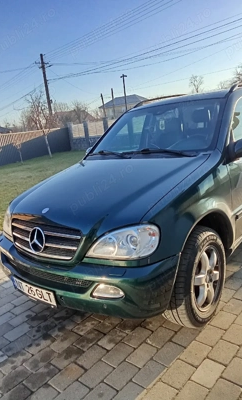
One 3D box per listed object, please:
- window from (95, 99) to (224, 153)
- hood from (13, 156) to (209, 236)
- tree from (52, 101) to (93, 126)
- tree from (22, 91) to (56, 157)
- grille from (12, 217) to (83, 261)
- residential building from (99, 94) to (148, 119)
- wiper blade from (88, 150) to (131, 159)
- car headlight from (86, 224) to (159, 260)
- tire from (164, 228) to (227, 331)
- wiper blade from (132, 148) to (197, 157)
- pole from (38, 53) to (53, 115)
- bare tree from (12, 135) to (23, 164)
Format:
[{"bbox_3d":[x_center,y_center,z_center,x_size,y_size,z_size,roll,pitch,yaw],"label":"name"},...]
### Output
[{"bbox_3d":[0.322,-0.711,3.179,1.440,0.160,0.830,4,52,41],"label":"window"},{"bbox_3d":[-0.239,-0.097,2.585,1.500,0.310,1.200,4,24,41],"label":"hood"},{"bbox_3d":[-6.594,-10.927,45.645,5.000,6.010,5.000,-8,12,-6],"label":"tree"},{"bbox_3d":[-4.987,-4.645,20.075,2.000,3.960,2.000,-9,13,-11],"label":"tree"},{"bbox_3d":[-0.546,0.277,2.264,0.800,0.250,0.130,4,9,41],"label":"grille"},{"bbox_3d":[0.951,-18.464,67.239,10.200,6.100,7.500,-7,14,0],"label":"residential building"},{"bbox_3d":[-0.130,-0.448,3.200,0.560,0.070,0.100,4,17,41],"label":"wiper blade"},{"bbox_3d":[0.001,0.272,2.041,0.440,0.220,0.320,5,18,40],"label":"car headlight"},{"bbox_3d":[0.570,0.578,2.513,0.268,0.735,0.735,5,18,40],"label":"tire"},{"bbox_3d":[0.368,-0.416,2.861,0.660,0.070,0.090,9,20,34],"label":"wiper blade"},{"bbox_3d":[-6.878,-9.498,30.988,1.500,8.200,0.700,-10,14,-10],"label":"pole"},{"bbox_3d":[-5.782,-2.868,18.321,0.650,1.670,0.650,-10,13,-16],"label":"bare tree"}]

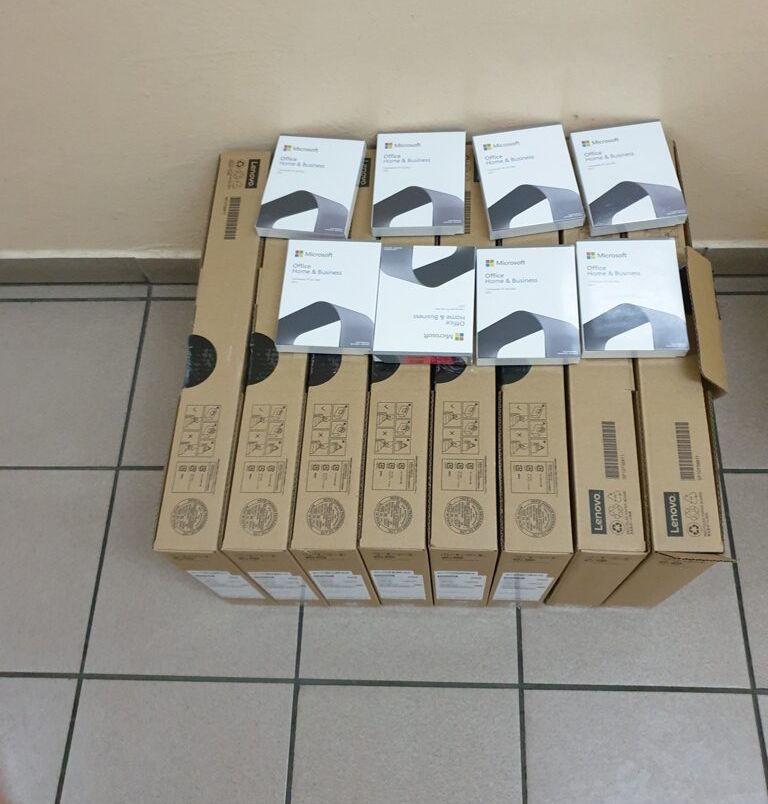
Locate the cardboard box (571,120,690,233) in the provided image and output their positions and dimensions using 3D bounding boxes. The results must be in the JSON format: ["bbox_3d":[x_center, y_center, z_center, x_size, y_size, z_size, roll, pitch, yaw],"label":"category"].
[{"bbox_3d":[0.304,-0.281,0.963,0.114,0.017,0.149,-6,65,2],"label":"cardboard box"}]

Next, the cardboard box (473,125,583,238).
[{"bbox_3d":[0.178,-0.275,0.957,0.112,0.018,0.145,-7,66,1],"label":"cardboard box"}]

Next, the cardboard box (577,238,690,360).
[{"bbox_3d":[0.284,-0.120,0.890,0.114,0.017,0.149,0,65,5],"label":"cardboard box"}]

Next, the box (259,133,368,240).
[{"bbox_3d":[-0.092,-0.278,0.998,0.114,0.017,0.149,6,66,8],"label":"box"}]

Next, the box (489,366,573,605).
[{"bbox_3d":[0.176,-0.031,1.033,0.075,0.300,0.544,0,65,5],"label":"box"}]

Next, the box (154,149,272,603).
[{"bbox_3d":[-0.182,-0.023,1.057,0.071,0.325,0.527,1,66,5],"label":"box"}]

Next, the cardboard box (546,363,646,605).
[{"bbox_3d":[0.257,-0.023,1.027,0.071,0.325,0.527,1,66,5],"label":"cardboard box"}]

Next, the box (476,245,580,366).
[{"bbox_3d":[0.166,-0.113,0.897,0.114,0.017,0.149,0,65,5],"label":"box"}]

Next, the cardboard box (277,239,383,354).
[{"bbox_3d":[-0.064,-0.127,0.924,0.114,0.017,0.149,2,65,6],"label":"cardboard box"}]

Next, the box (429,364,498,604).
[{"bbox_3d":[0.101,-0.030,1.039,0.072,0.300,0.544,0,65,5],"label":"box"}]

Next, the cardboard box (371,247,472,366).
[{"bbox_3d":[0.049,-0.119,0.910,0.114,0.017,0.149,1,65,6],"label":"cardboard box"}]

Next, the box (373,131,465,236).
[{"bbox_3d":[0.045,-0.274,0.965,0.112,0.018,0.145,1,66,4],"label":"box"}]

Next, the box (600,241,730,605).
[{"bbox_3d":[0.329,-0.023,1.022,0.071,0.325,0.527,1,66,5],"label":"box"}]

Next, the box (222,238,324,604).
[{"bbox_3d":[-0.108,-0.023,1.052,0.071,0.325,0.527,1,66,5],"label":"box"}]

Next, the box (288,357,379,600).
[{"bbox_3d":[-0.038,-0.023,1.047,0.071,0.325,0.527,1,66,5],"label":"box"}]

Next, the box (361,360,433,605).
[{"bbox_3d":[0.028,-0.029,1.046,0.073,0.300,0.544,0,65,5],"label":"box"}]

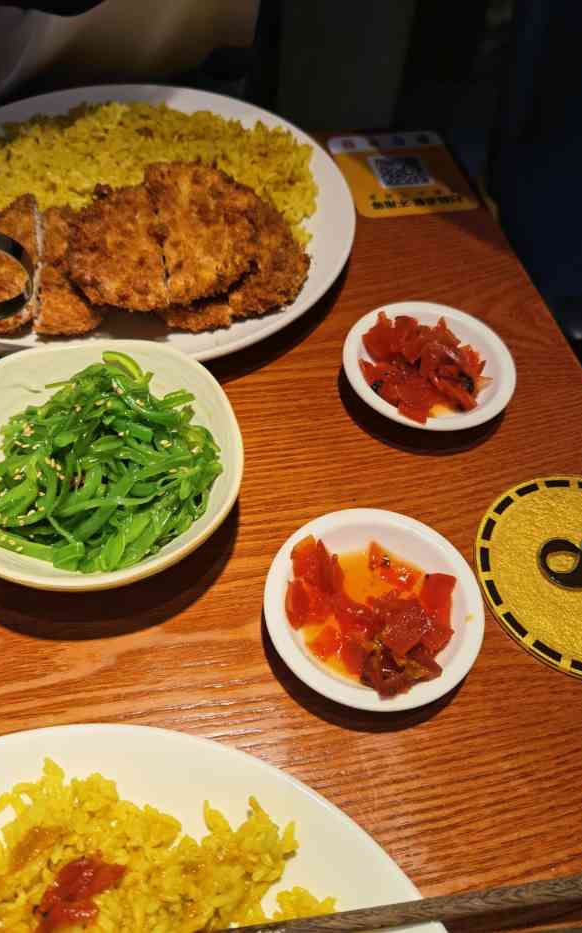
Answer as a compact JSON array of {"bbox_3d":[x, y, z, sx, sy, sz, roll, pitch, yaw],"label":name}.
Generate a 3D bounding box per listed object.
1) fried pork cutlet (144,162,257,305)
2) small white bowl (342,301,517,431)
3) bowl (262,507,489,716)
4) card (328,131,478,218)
[{"bbox_3d":[-0.047,-0.126,0.395,0.052,0.018,0.096,-7,63,-10],"label":"fried pork cutlet"},{"bbox_3d":[0.071,-0.048,0.381,0.088,0.023,0.088,3,55,-4],"label":"small white bowl"},{"bbox_3d":[0.033,0.060,0.301,0.088,0.023,0.088,3,55,-4],"label":"bowl"},{"bbox_3d":[0.076,-0.203,0.501,0.085,0.003,0.092,-9,56,-12],"label":"card"}]

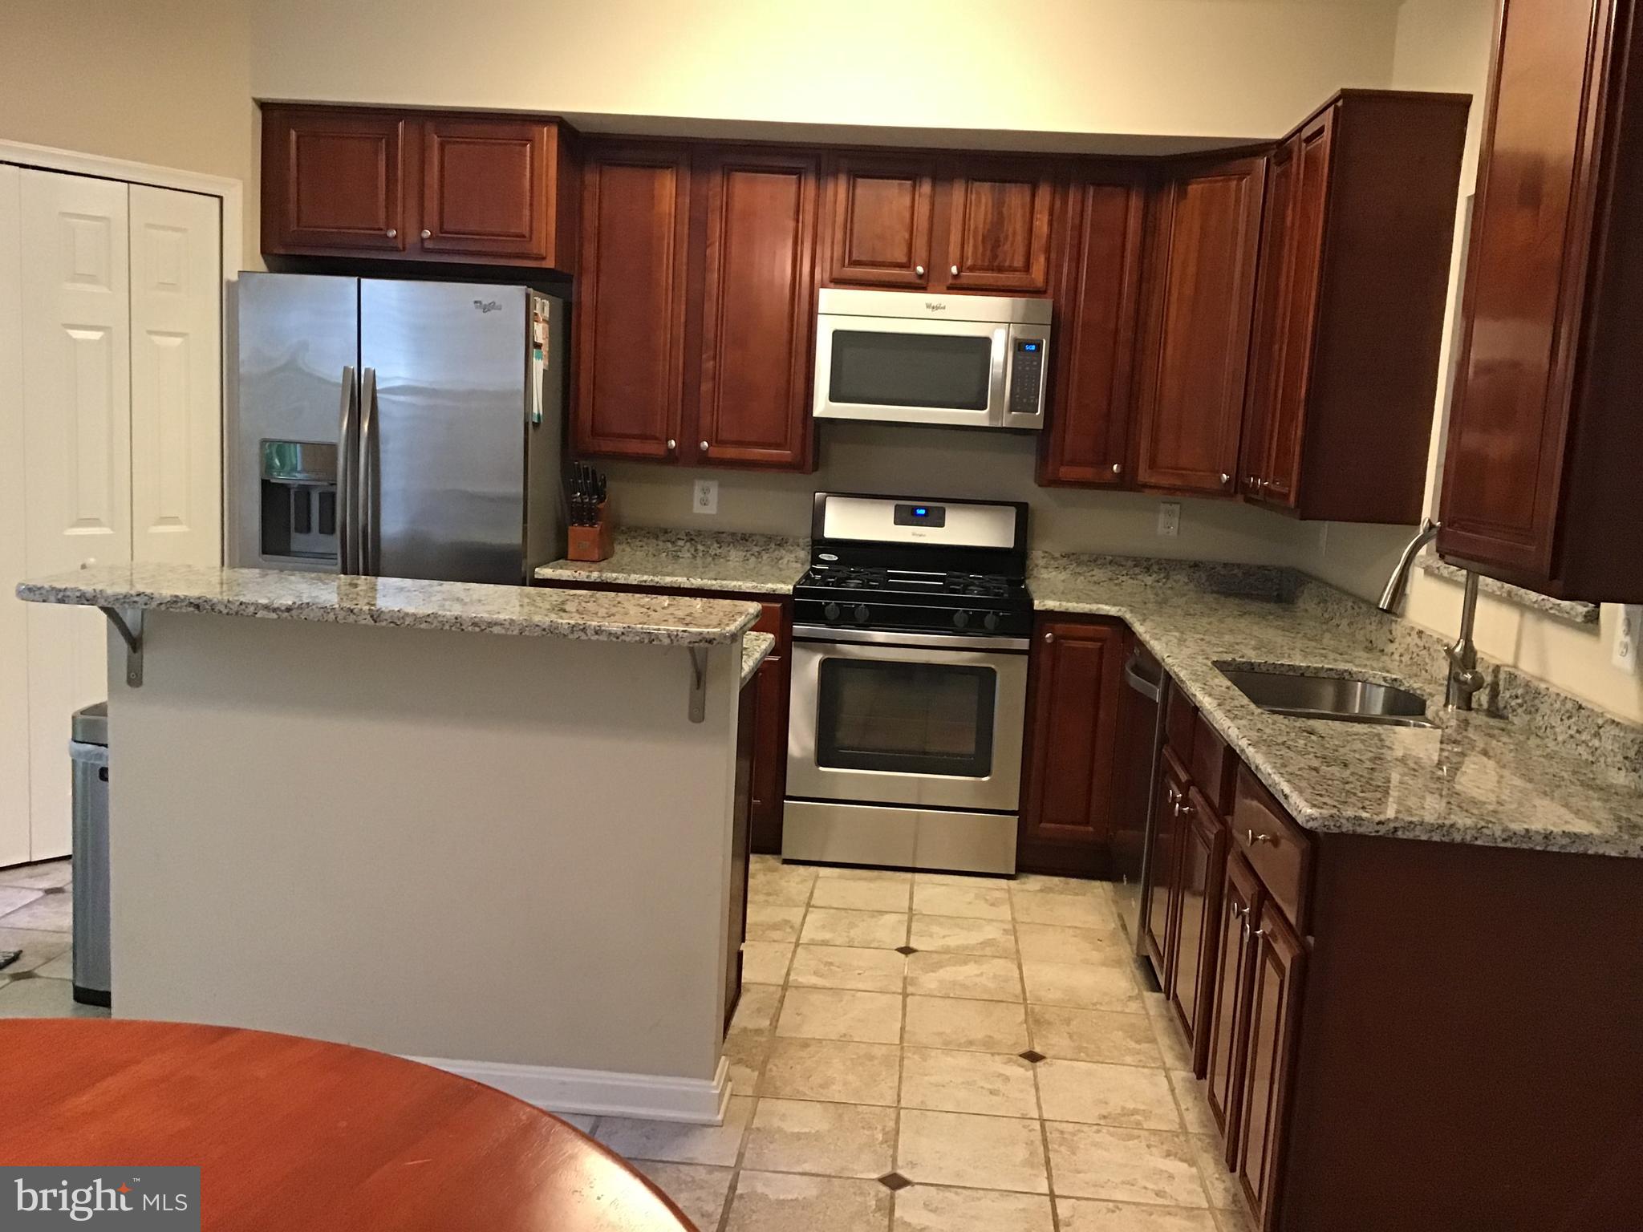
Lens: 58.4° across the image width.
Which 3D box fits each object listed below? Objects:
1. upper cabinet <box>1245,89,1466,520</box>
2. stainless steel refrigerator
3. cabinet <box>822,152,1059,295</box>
[{"bbox_3d":[1.458,-0.831,4.136,0.332,1.078,0.742,3,8,4],"label":"upper cabinet"},{"bbox_3d":[-1.371,-0.191,5.007,0.910,1.809,0.777,3,8,4],"label":"stainless steel refrigerator"},{"bbox_3d":[0.396,-1.315,4.975,0.761,0.470,0.335,3,8,4],"label":"cabinet"}]

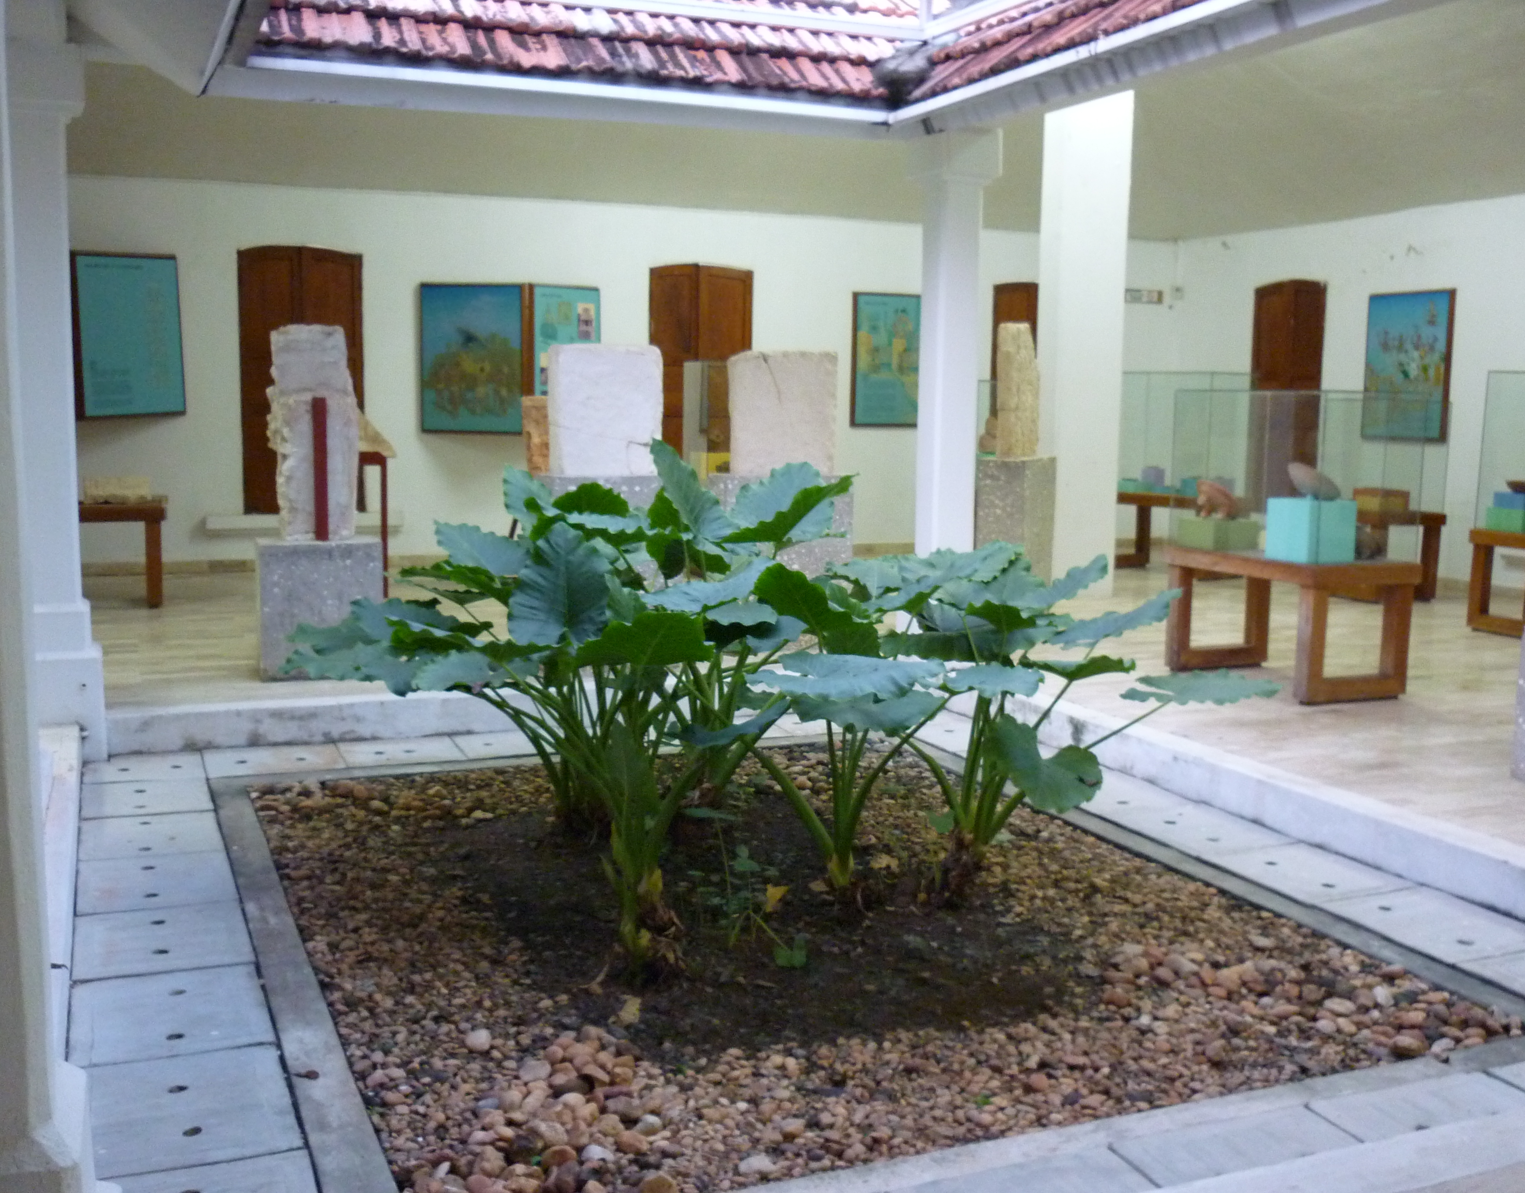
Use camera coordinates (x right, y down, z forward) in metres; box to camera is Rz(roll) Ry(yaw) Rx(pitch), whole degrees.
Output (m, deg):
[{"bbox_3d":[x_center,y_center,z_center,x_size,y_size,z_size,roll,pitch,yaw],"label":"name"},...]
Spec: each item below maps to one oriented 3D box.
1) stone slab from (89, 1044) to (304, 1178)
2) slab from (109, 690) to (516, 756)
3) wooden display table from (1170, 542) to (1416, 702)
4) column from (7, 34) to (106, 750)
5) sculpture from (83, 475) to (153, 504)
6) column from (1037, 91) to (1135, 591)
[{"bbox_3d":[-1.424,1.274,3.712,0.524,0.050,0.647,-2,7,-23],"label":"stone slab"},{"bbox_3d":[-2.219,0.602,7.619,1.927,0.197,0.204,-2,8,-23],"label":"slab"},{"bbox_3d":[3.067,0.130,8.929,0.731,0.754,1.260,-2,7,-23],"label":"wooden display table"},{"bbox_3d":[-3.470,-0.928,7.356,0.440,3.444,0.437,-2,7,-23],"label":"column"},{"bbox_3d":[-4.929,-0.811,11.600,0.459,0.205,0.302,-2,7,-23],"label":"sculpture"},{"bbox_3d":[2.571,-2.057,12.318,0.577,4.088,0.394,-2,8,-23],"label":"column"}]

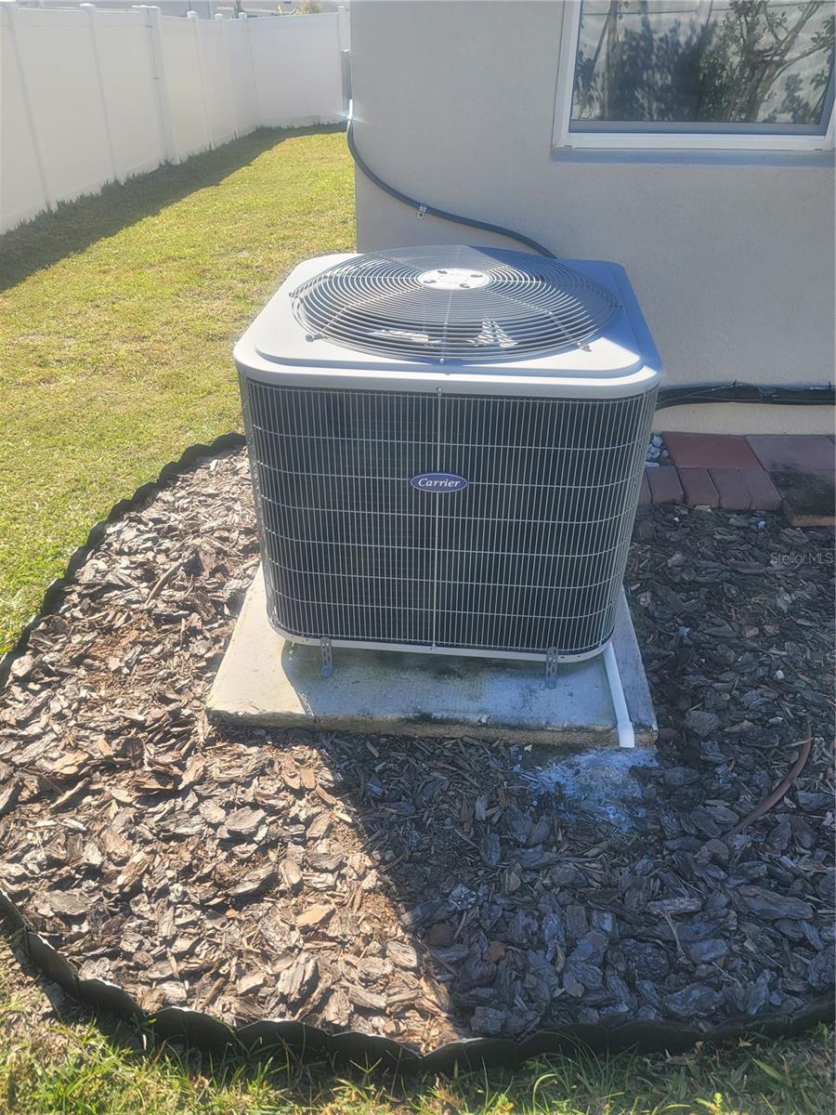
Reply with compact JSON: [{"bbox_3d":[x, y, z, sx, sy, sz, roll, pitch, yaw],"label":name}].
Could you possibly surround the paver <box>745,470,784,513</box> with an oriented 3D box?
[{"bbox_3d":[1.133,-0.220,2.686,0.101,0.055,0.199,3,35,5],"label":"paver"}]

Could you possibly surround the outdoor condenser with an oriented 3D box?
[{"bbox_3d":[0.086,-0.313,2.114,0.888,0.812,0.888,3,35,5],"label":"outdoor condenser"}]

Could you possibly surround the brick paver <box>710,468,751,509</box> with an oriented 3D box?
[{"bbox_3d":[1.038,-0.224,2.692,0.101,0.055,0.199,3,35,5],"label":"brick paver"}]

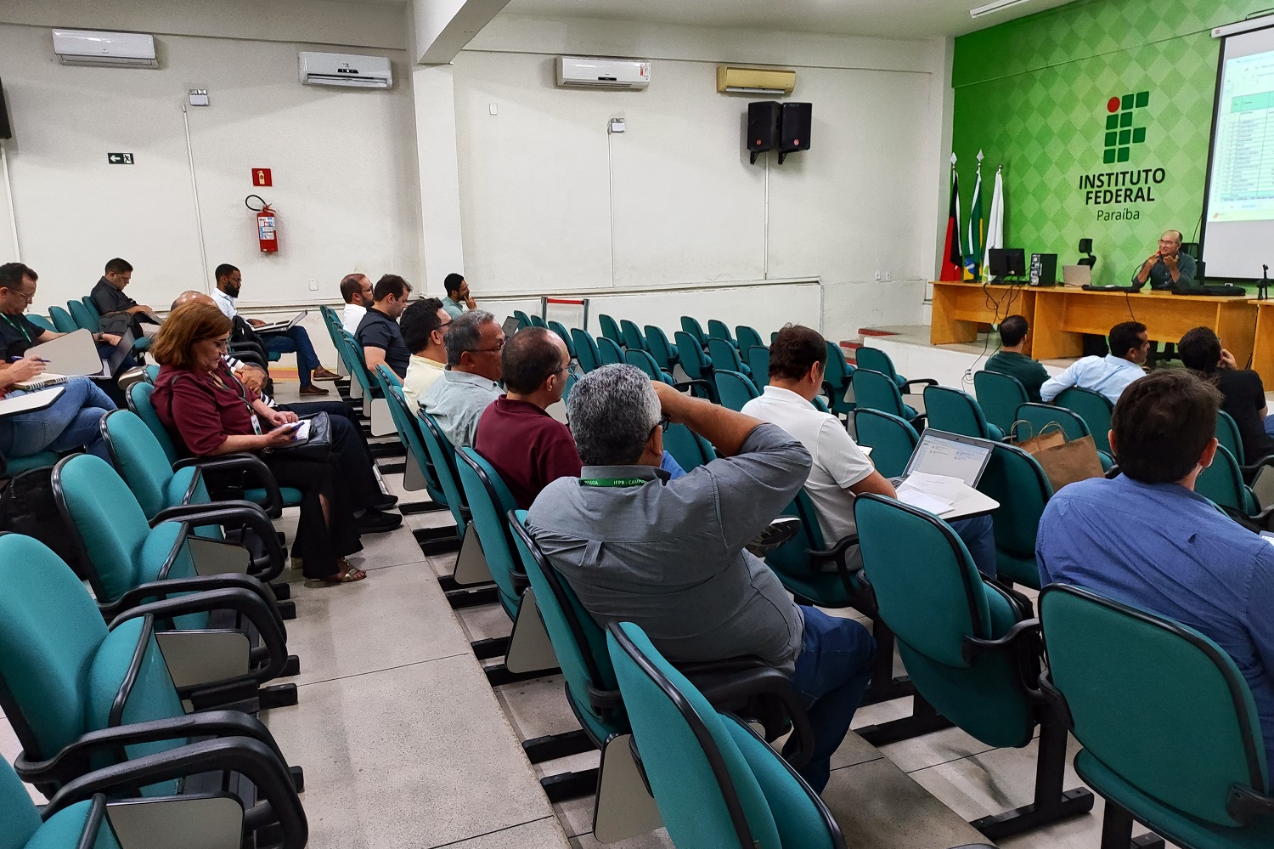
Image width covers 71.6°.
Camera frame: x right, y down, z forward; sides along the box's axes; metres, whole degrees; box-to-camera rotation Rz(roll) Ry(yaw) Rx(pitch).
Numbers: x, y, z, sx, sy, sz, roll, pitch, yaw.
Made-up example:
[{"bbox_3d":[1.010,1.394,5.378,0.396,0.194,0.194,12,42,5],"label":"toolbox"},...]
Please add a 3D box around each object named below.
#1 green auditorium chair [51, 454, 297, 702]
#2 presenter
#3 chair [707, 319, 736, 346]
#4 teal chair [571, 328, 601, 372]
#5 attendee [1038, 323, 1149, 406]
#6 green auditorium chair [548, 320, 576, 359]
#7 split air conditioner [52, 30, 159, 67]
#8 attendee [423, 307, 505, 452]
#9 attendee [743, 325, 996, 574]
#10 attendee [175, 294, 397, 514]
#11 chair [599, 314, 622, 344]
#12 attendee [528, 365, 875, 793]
[{"bbox_3d":[-1.226,0.506,2.426,0.520,0.920,0.660,-6,13,-22],"label":"green auditorium chair"},{"bbox_3d":[5.538,-1.321,9.201,0.750,1.330,0.580,-9,14,-34],"label":"presenter"},{"bbox_3d":[1.104,-0.727,9.862,0.540,0.841,0.610,-6,13,-22],"label":"chair"},{"bbox_3d":[-0.239,-0.423,8.082,0.570,0.860,0.660,-6,13,-22],"label":"teal chair"},{"bbox_3d":[3.116,-0.038,5.776,0.780,1.280,0.680,-5,12,-17],"label":"attendee"},{"bbox_3d":[-0.524,-0.571,8.815,0.570,0.860,0.660,-6,13,-22],"label":"green auditorium chair"},{"bbox_3d":[-5.609,-3.956,9.346,0.920,0.300,0.220,-6,13,-22],"label":"split air conditioner"},{"bbox_3d":[-0.356,0.161,3.413,0.920,1.230,0.540,-7,13,-27],"label":"attendee"},{"bbox_3d":[0.832,0.308,3.248,0.800,1.330,0.600,-3,12,-10],"label":"attendee"},{"bbox_3d":[-1.757,-0.063,4.423,1.000,1.240,0.580,-6,13,-22],"label":"attendee"},{"bbox_3d":[-0.084,-0.813,10.290,0.550,0.870,0.620,-6,13,-21],"label":"chair"},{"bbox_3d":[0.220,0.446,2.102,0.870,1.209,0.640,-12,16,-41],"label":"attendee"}]

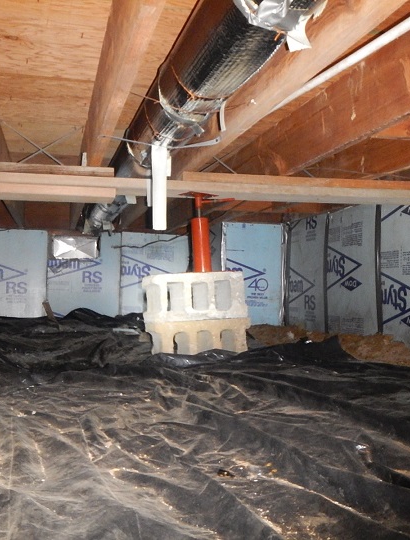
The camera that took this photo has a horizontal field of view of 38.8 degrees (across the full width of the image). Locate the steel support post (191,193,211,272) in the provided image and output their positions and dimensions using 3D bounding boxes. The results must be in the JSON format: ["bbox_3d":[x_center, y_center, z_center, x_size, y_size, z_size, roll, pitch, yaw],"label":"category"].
[{"bbox_3d":[-0.015,-0.155,2.470,0.080,0.335,0.080,-5,-2,0],"label":"steel support post"}]

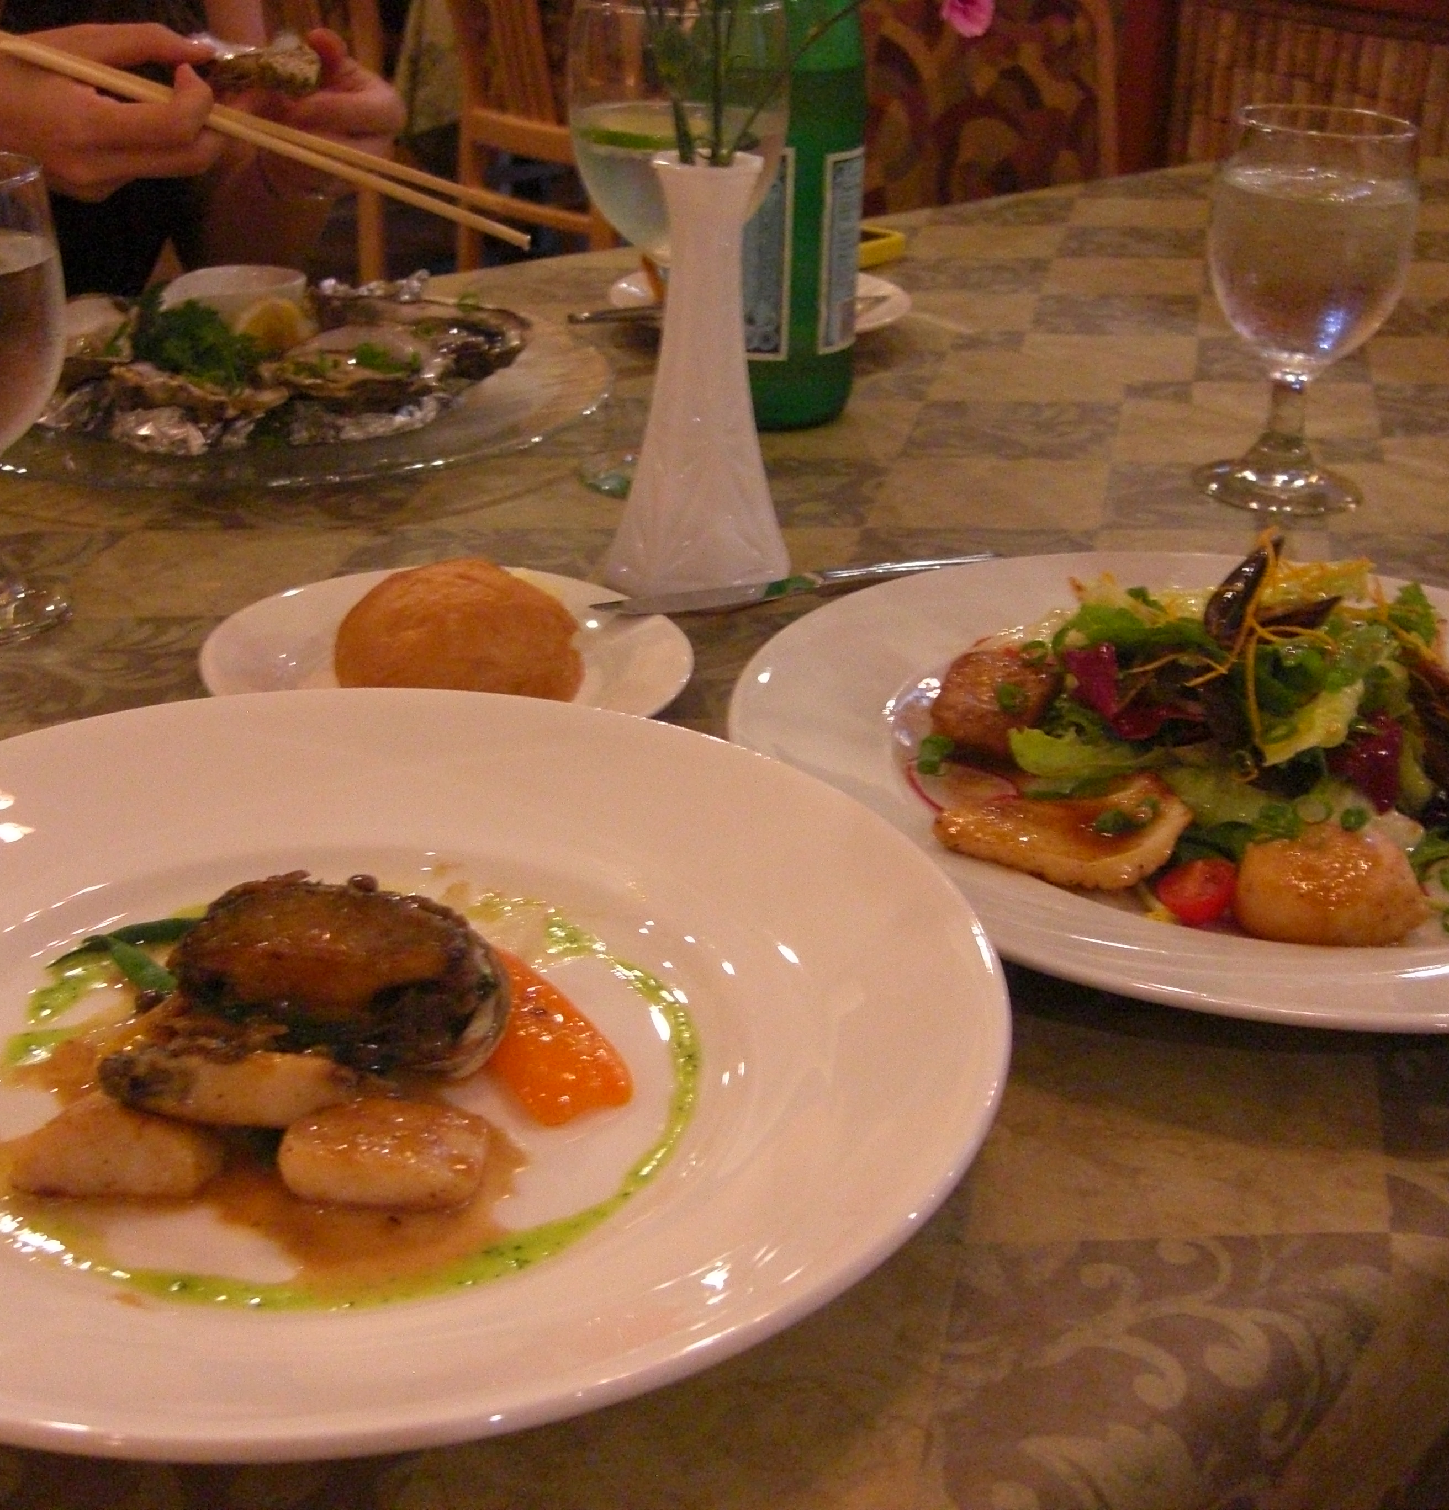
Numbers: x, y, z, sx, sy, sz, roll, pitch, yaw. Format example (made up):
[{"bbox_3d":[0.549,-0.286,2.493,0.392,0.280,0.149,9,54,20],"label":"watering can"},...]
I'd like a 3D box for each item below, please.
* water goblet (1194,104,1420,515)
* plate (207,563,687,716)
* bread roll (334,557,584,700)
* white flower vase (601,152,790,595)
[{"bbox_3d":[0.231,-0.177,0.885,0.077,0.149,0.077,2,26,0],"label":"water goblet"},{"bbox_3d":[-0.088,-0.027,0.707,0.156,0.019,0.156,2,26,-1],"label":"plate"},{"bbox_3d":[-0.082,-0.037,0.684,0.077,0.046,0.077,2,26,-1],"label":"bread roll"},{"bbox_3d":[-0.008,-0.132,0.777,0.069,0.150,0.069,2,26,0],"label":"white flower vase"}]

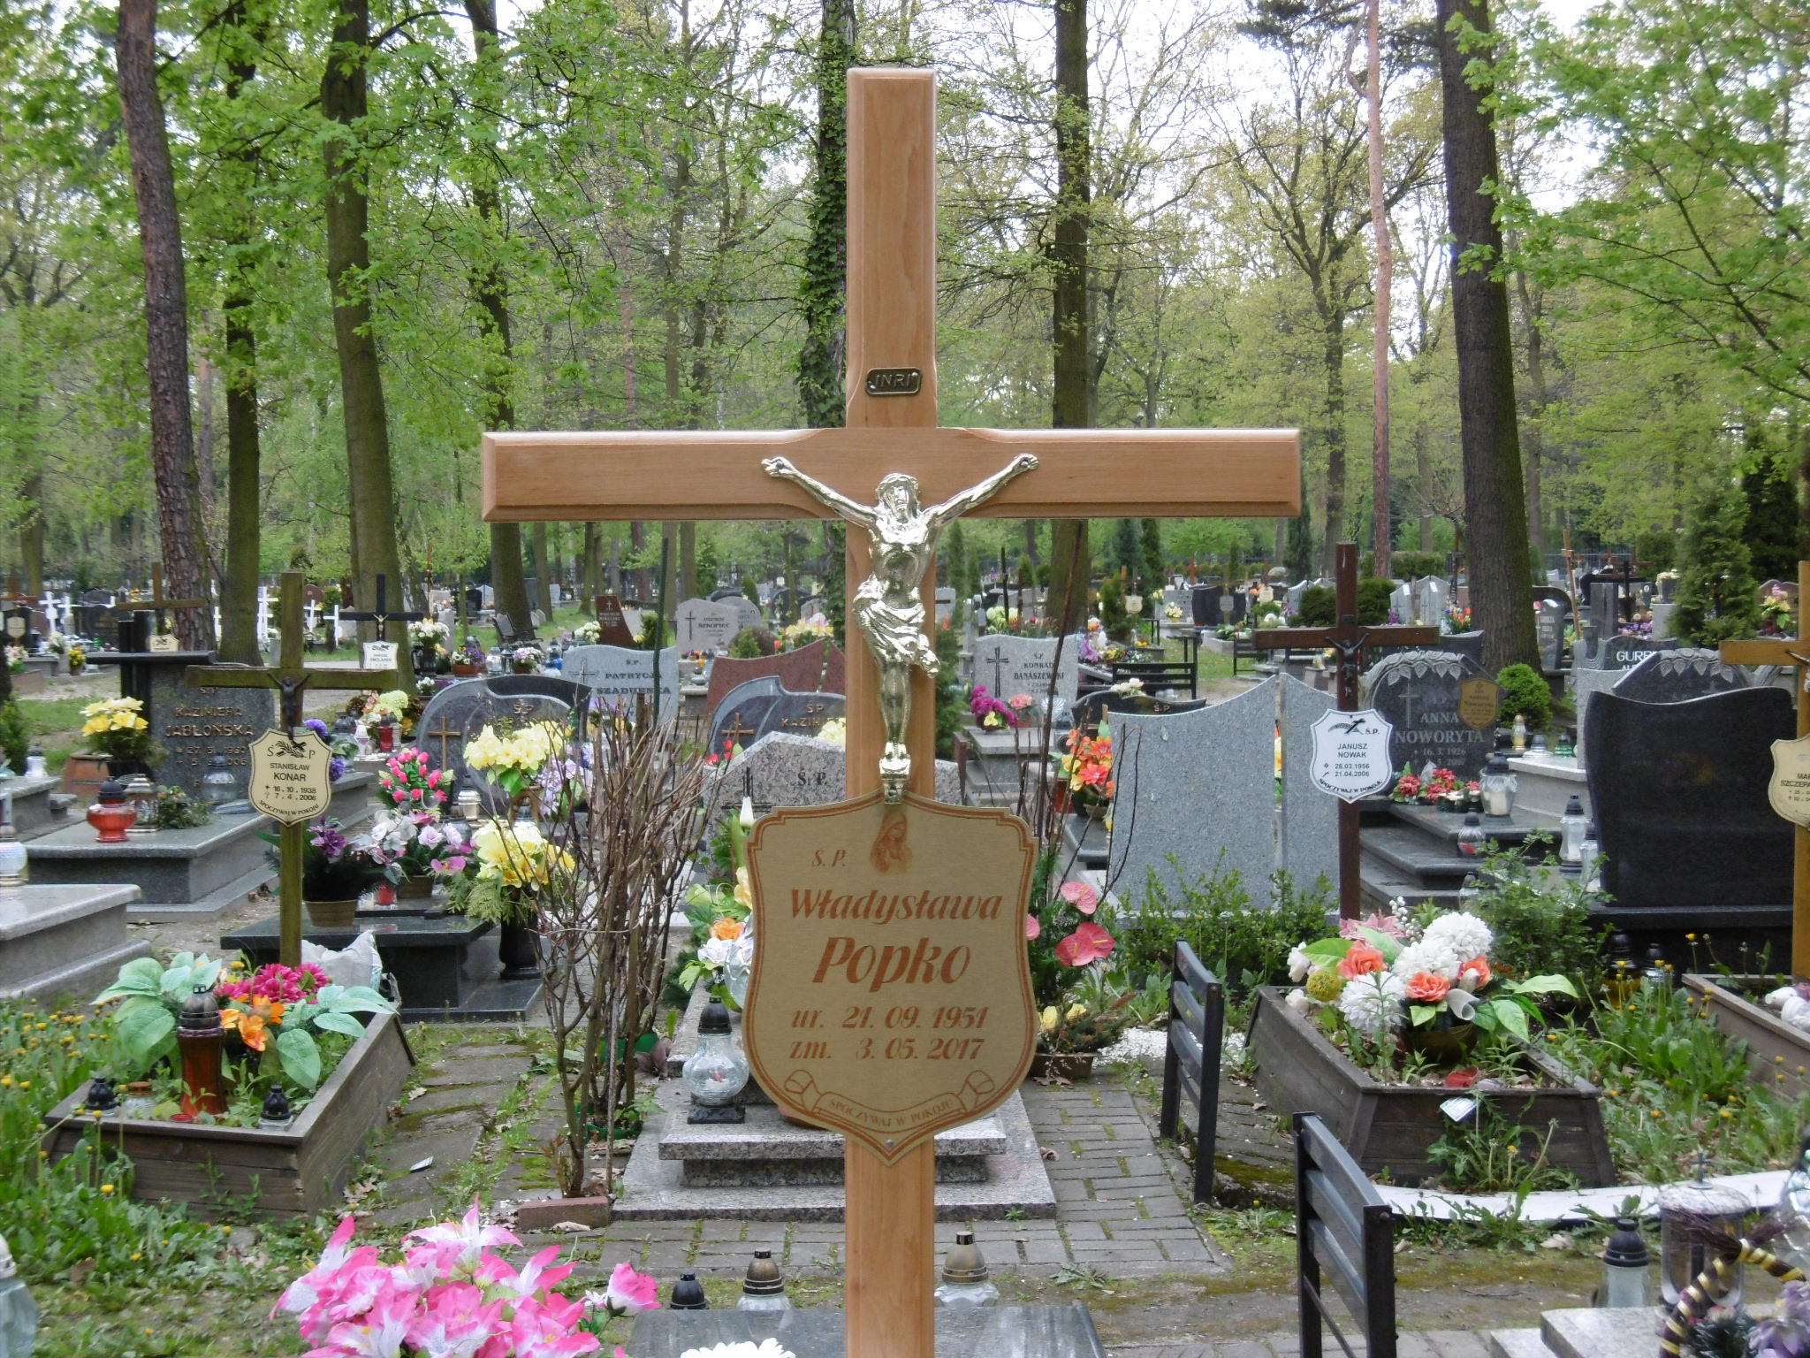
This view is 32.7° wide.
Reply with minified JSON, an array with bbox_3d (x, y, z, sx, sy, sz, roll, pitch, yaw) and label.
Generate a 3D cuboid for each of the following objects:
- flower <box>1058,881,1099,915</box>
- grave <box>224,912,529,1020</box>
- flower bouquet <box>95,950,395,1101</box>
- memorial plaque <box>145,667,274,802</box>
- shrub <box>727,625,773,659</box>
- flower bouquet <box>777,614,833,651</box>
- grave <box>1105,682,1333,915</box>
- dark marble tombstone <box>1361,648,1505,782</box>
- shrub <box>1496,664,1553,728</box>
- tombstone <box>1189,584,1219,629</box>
[{"bbox_3d":[0.537,0.675,9.534,0.125,0.105,0.070,0,2,-1],"label":"flower"},{"bbox_3d":[-1.890,0.950,11.347,1.100,0.300,2.000,0,2,-1],"label":"grave"},{"bbox_3d":[-1.777,0.934,8.300,0.810,0.420,0.550,0,2,-2],"label":"flower bouquet"},{"bbox_3d":[-3.462,0.272,15.400,0.640,0.670,0.110,0,2,-2],"label":"memorial plaque"},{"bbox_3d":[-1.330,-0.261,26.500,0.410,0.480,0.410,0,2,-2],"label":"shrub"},{"bbox_3d":[-0.862,-0.370,26.500,0.470,0.380,0.400,0,2,-2],"label":"flower bouquet"},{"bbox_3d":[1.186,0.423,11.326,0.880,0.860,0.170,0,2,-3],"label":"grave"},{"bbox_3d":[2.694,0.214,15.821,0.760,0.740,0.140,0,2,-1],"label":"dark marble tombstone"},{"bbox_3d":[4.311,0.133,21.500,0.420,0.520,0.420,0,2,-2],"label":"shrub"},{"bbox_3d":[5.431,-1.238,53.493,0.950,0.720,0.160,0,2,-3],"label":"tombstone"}]

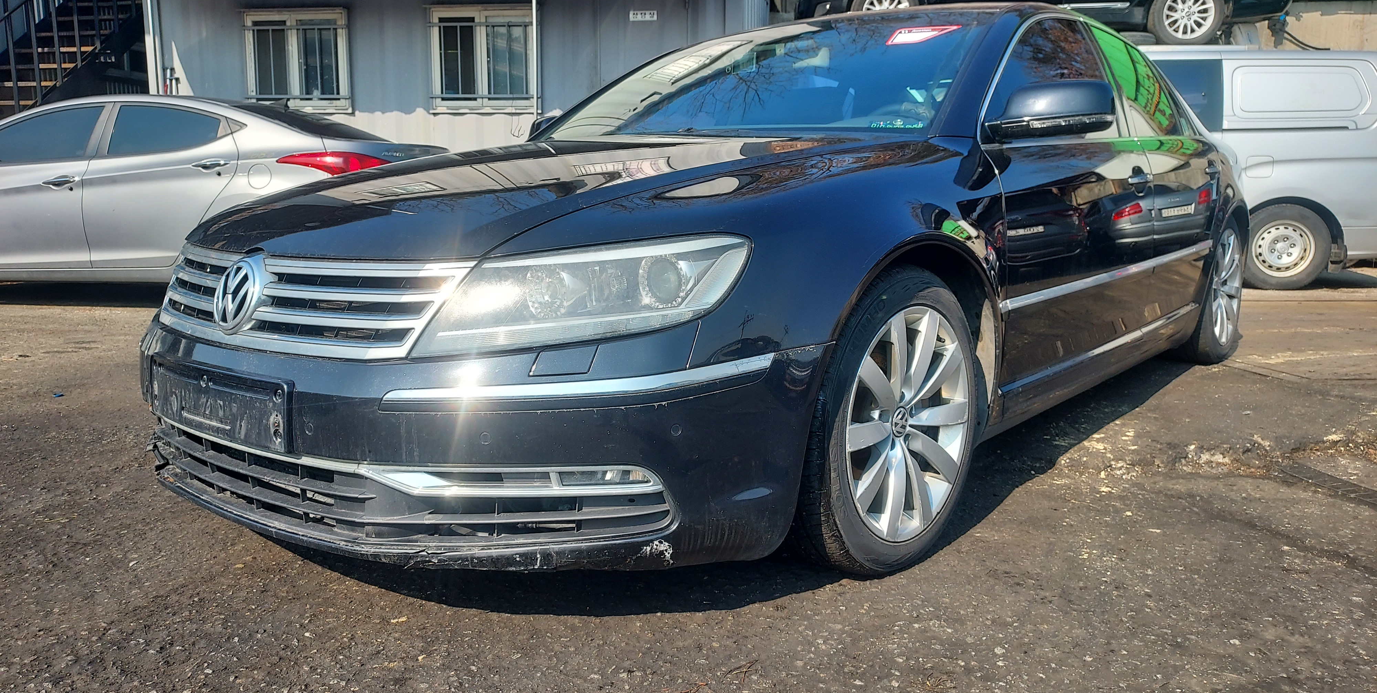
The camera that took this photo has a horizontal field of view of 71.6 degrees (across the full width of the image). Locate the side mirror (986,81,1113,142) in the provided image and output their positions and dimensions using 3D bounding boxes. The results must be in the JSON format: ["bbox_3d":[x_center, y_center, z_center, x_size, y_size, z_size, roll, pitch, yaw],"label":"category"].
[{"bbox_3d":[0.921,-0.594,2.405,0.235,0.165,0.210,8,14,40],"label":"side mirror"}]

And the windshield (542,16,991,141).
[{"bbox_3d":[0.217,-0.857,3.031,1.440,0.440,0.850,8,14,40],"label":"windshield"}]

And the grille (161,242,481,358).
[{"bbox_3d":[-0.828,-0.111,1.923,1.120,0.180,0.165,8,14,40],"label":"grille"}]

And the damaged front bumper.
[{"bbox_3d":[-0.690,0.102,2.119,1.880,0.460,0.710,8,14,40],"label":"damaged front bumper"}]

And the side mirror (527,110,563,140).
[{"bbox_3d":[-0.541,-0.797,3.647,0.235,0.165,0.210,8,14,40],"label":"side mirror"}]

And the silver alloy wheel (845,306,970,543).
[{"bbox_3d":[0.412,0.156,2.098,0.200,0.512,0.512,9,14,42],"label":"silver alloy wheel"}]

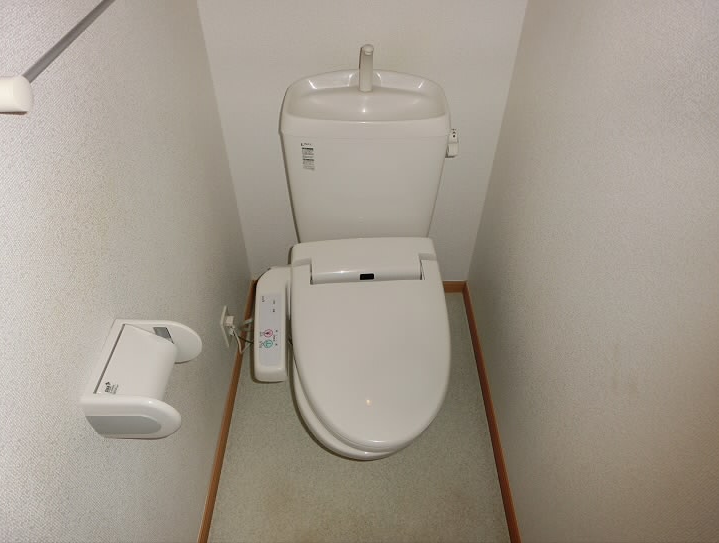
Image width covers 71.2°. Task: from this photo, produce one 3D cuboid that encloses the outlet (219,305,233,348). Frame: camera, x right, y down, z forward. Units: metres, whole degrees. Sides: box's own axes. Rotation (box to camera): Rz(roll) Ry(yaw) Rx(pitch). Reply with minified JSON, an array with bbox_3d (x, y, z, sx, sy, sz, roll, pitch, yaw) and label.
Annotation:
[{"bbox_3d":[-0.382,0.163,1.476,0.014,0.120,0.072,0,44,0],"label":"outlet"}]

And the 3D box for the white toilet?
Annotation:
[{"bbox_3d":[-0.002,0.025,1.248,0.490,0.950,0.805,0,44,0],"label":"white toilet"}]

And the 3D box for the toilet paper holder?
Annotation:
[{"bbox_3d":[-0.323,0.163,0.774,0.122,0.097,0.153,0,44,0],"label":"toilet paper holder"}]

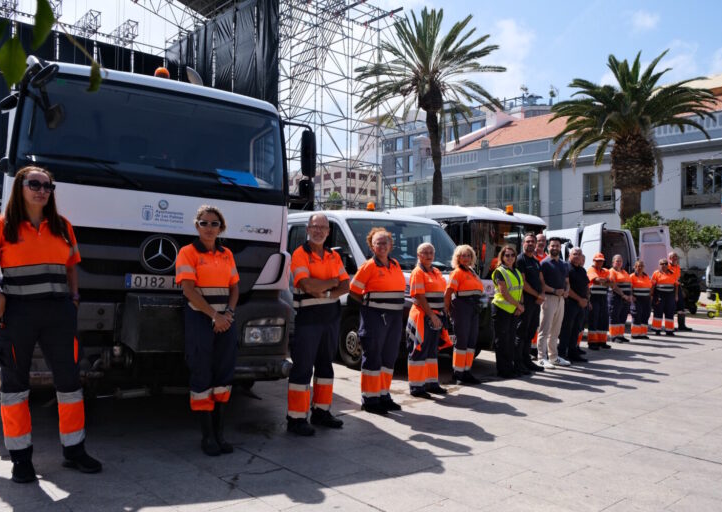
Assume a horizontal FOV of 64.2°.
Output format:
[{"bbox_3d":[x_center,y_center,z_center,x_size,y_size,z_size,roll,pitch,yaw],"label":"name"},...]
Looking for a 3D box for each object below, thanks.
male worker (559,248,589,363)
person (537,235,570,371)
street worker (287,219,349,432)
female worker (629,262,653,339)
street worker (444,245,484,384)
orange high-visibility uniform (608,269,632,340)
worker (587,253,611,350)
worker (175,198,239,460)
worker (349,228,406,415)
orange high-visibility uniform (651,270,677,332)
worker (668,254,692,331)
[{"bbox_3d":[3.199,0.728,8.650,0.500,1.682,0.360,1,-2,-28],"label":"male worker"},{"bbox_3d":[2.688,0.642,8.000,0.480,1.771,0.360,1,-2,-20],"label":"person"},{"bbox_3d":[-0.334,0.518,4.520,0.510,1.700,0.360,1,-1,-22],"label":"street worker"},{"bbox_3d":[5.774,0.893,11.900,0.460,1.601,0.320,1,-2,-6],"label":"female worker"},{"bbox_3d":[1.213,0.677,6.750,0.480,1.600,0.360,2,-2,-40],"label":"street worker"},{"bbox_3d":[5.004,0.919,11.150,0.470,1.316,0.340,1,-2,-18],"label":"orange high-visibility uniform"},{"bbox_3d":[4.173,0.789,10.100,0.480,1.666,0.360,1,-2,-18],"label":"worker"},{"bbox_3d":[-1.046,0.497,3.950,0.460,1.687,0.320,2,-2,-32],"label":"worker"},{"bbox_3d":[0.150,0.578,5.220,0.500,1.640,0.350,1,-1,-28],"label":"worker"},{"bbox_3d":[6.586,0.987,12.500,0.510,1.324,0.300,1,-2,-2],"label":"orange high-visibility uniform"},{"bbox_3d":[7.497,0.832,13.600,0.520,1.820,0.360,1,-1,-22],"label":"worker"}]

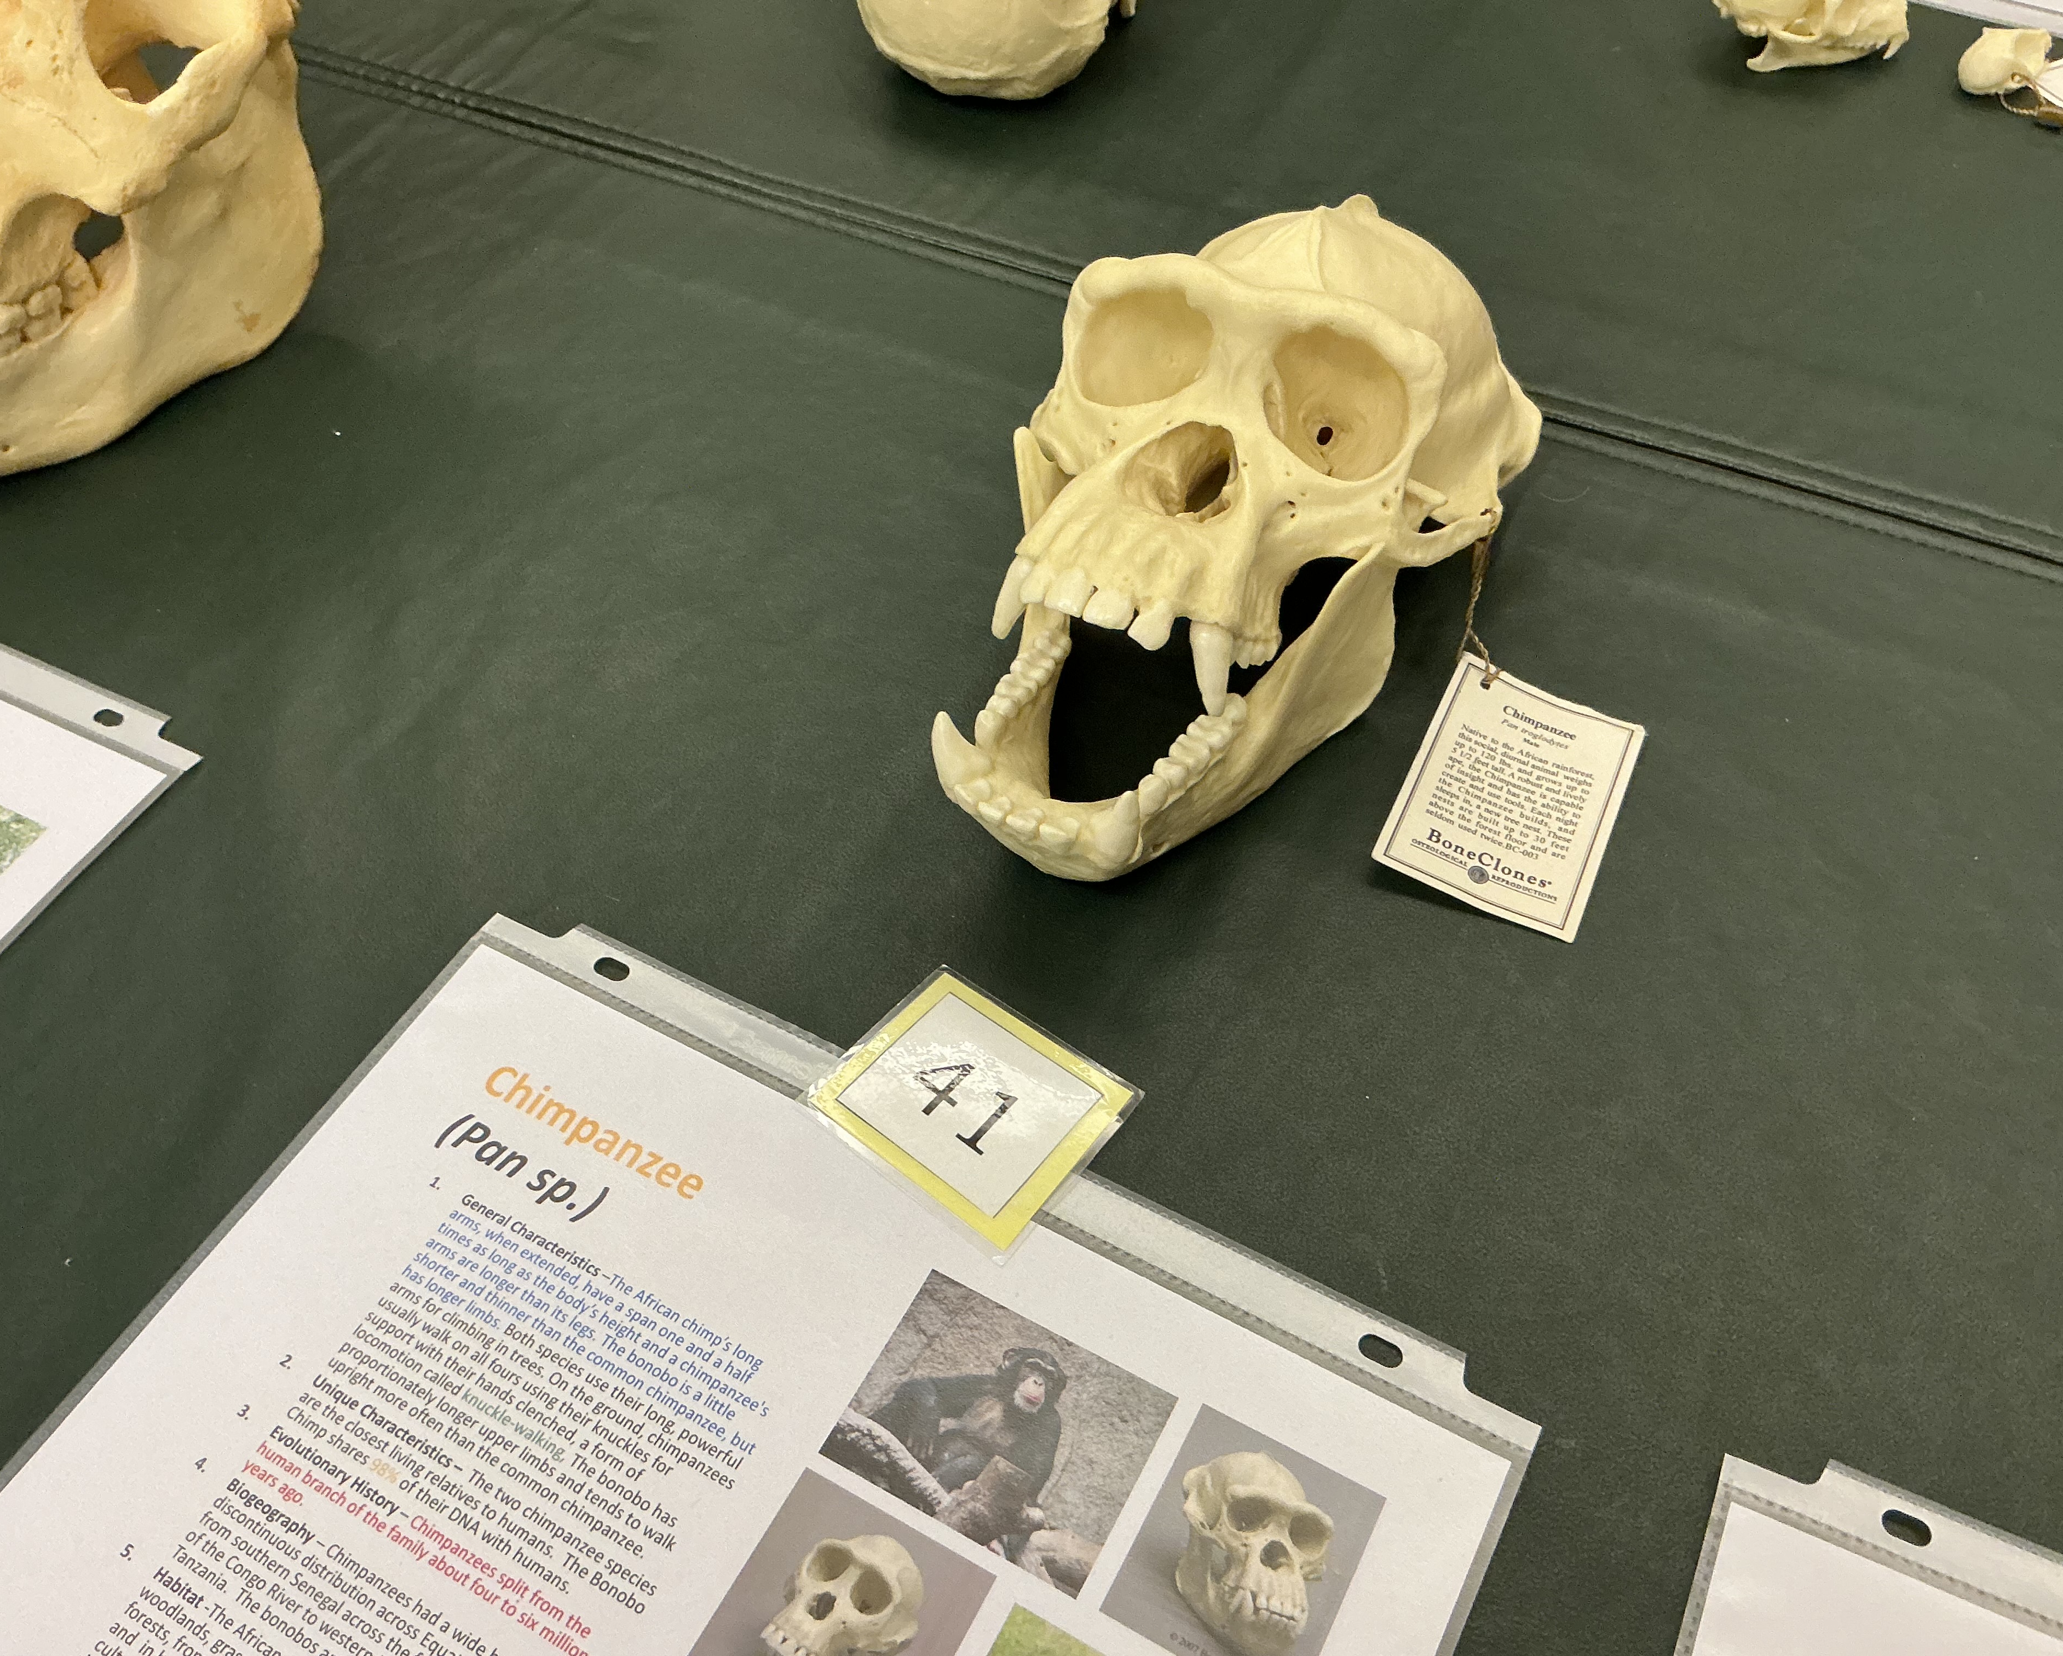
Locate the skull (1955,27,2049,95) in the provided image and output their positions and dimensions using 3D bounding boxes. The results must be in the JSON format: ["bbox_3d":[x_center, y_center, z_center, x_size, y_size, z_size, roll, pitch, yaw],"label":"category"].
[{"bbox_3d":[0.362,-0.286,0.664,0.036,0.024,0.028,-36,58,-22],"label":"skull"}]

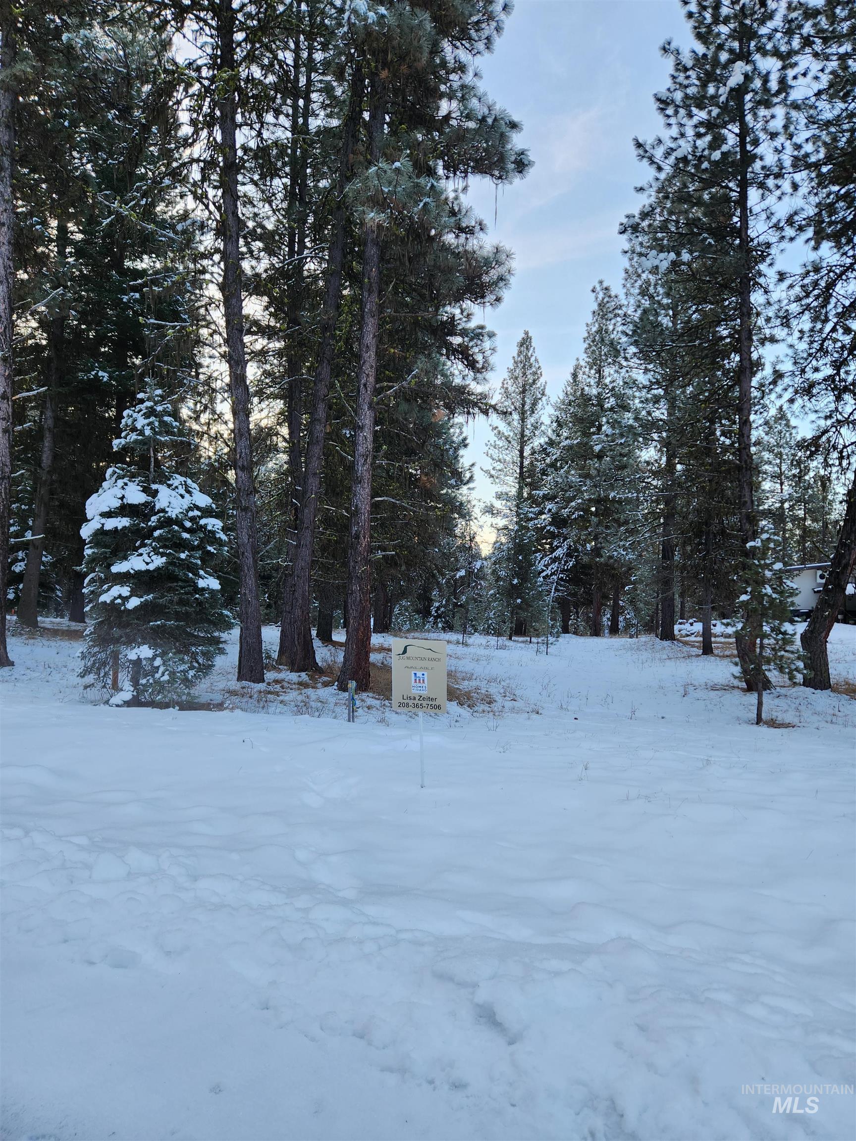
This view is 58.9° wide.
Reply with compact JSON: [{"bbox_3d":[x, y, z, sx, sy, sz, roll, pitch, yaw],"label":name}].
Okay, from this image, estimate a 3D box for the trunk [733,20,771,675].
[{"bbox_3d":[5.306,-3.485,12.431,0.600,10.950,0.500,0,-1,0],"label":"trunk"}]

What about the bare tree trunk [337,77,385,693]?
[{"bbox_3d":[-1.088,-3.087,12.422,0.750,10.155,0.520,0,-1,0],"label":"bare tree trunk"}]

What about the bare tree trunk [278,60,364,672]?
[{"bbox_3d":[-2.137,-4.147,15.148,1.600,12.301,0.800,0,-1,0],"label":"bare tree trunk"}]

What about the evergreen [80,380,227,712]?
[{"bbox_3d":[-3.863,-0.359,10.754,2.100,4.506,2.050,0,-1,0],"label":"evergreen"}]

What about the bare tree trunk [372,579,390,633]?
[{"bbox_3d":[-1.606,1.208,26.023,0.600,1.957,0.570,0,-1,0],"label":"bare tree trunk"}]

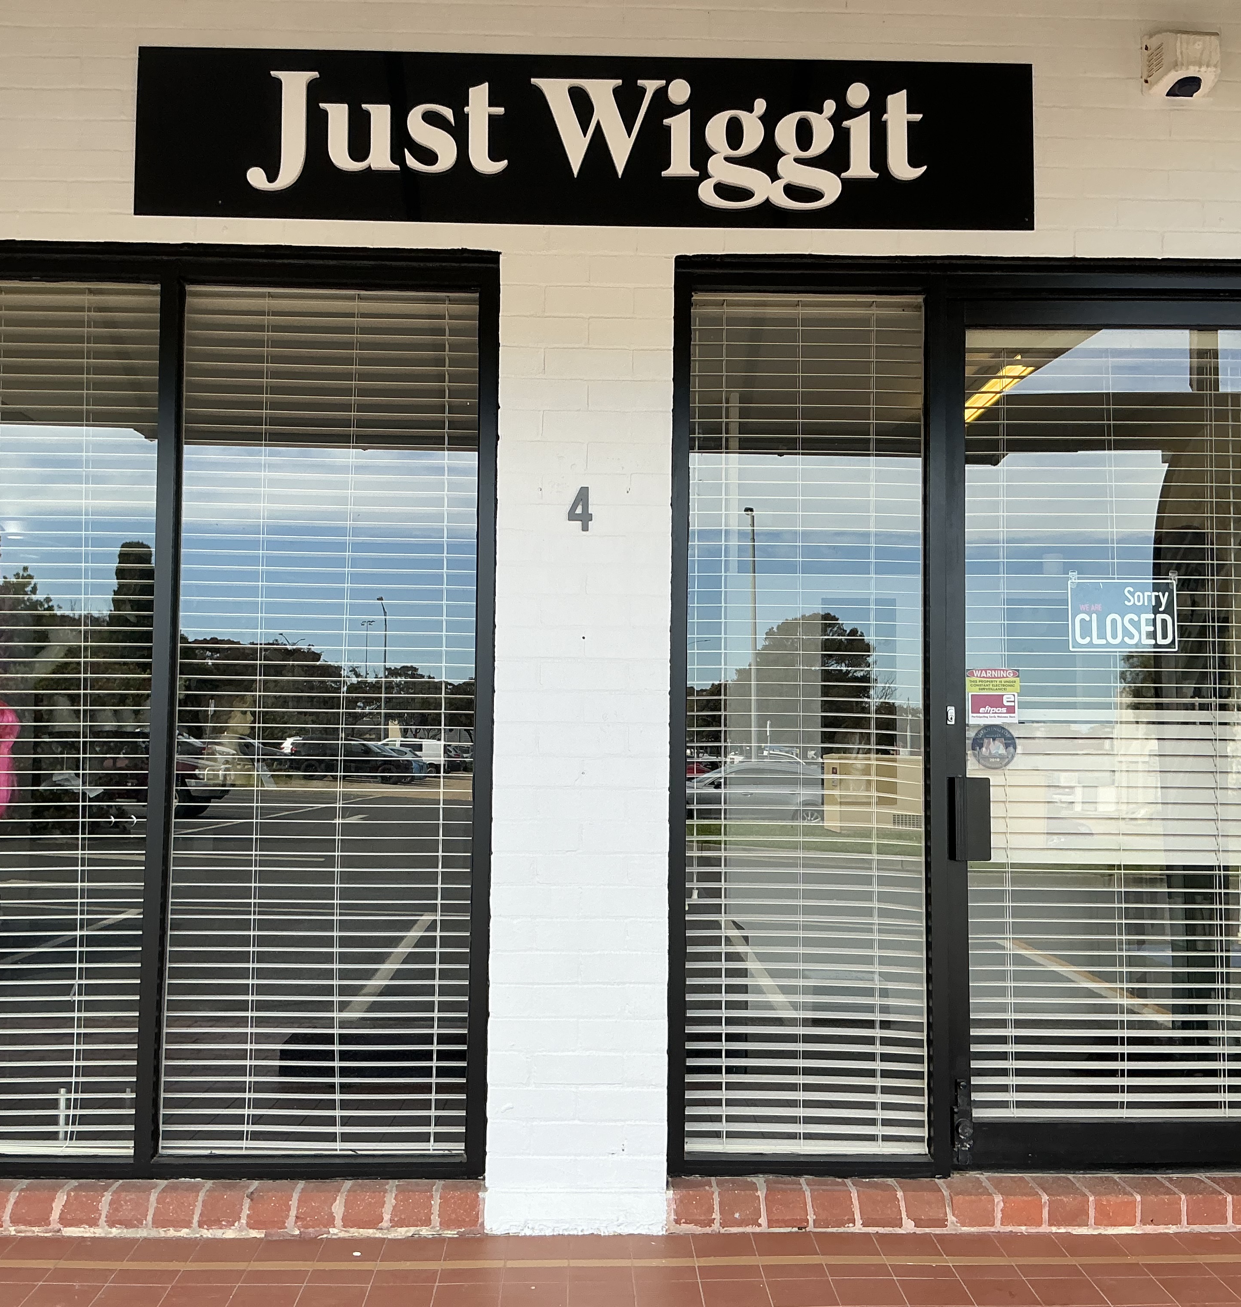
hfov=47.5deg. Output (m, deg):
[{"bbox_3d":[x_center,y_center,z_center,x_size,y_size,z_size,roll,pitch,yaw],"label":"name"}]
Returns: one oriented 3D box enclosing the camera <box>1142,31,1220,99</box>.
[{"bbox_3d":[1.527,-1.627,3.847,0.159,0.164,0.134,1,-4,-1],"label":"camera"}]

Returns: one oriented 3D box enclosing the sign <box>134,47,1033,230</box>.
[{"bbox_3d":[-0.088,-1.402,3.851,2.447,0.466,0.030,1,-4,-1],"label":"sign"}]

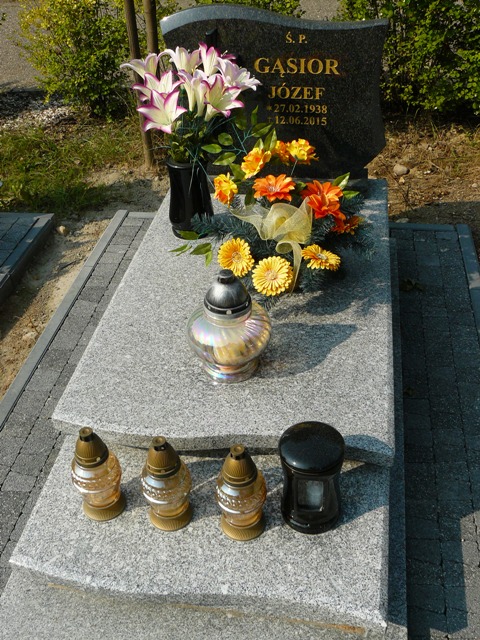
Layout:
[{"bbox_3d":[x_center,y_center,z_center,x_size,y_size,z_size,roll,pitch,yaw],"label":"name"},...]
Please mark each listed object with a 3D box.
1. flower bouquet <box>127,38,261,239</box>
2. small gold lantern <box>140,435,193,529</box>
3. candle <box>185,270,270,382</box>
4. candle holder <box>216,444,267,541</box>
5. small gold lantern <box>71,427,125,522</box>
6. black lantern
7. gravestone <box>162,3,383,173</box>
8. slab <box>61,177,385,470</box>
[{"bbox_3d":[-0.145,-0.578,2.271,0.458,0.660,0.364,4,39,9],"label":"flower bouquet"},{"bbox_3d":[-0.180,0.385,1.604,0.121,0.275,0.121,4,39,9],"label":"small gold lantern"},{"bbox_3d":[-0.027,0.006,1.796,0.228,0.317,0.228,4,39,9],"label":"candle"},{"bbox_3d":[0.003,0.399,1.574,0.121,0.277,0.121,4,39,9],"label":"candle holder"},{"bbox_3d":[-0.355,0.369,1.635,0.121,0.277,0.121,4,39,9],"label":"small gold lantern"},{"bbox_3d":[0.172,0.382,1.600,0.149,0.257,0.149,4,39,9],"label":"black lantern"},{"bbox_3d":[0.136,-0.836,2.493,0.837,0.620,0.089,4,39,9],"label":"gravestone"},{"bbox_3d":[0.053,-0.129,2.263,0.891,0.052,1.496,4,39,9],"label":"slab"}]

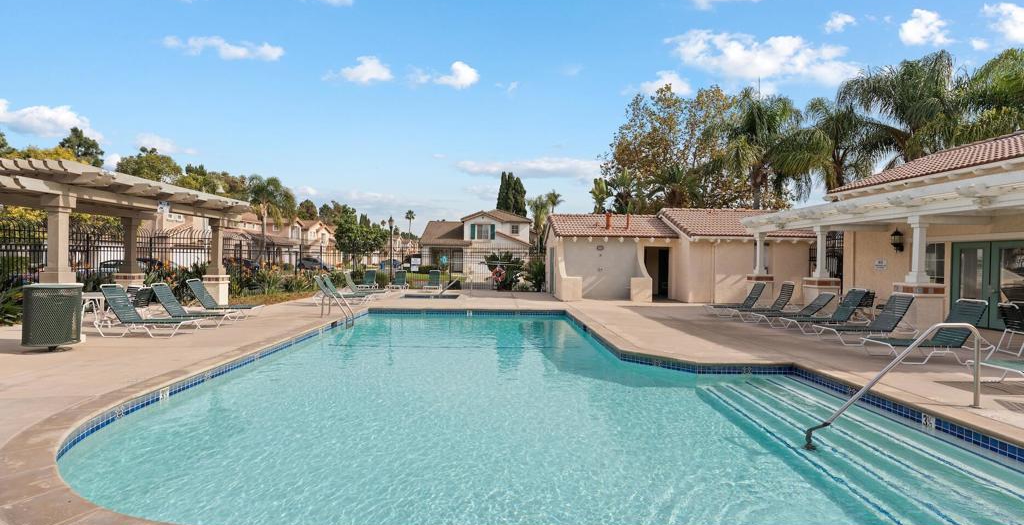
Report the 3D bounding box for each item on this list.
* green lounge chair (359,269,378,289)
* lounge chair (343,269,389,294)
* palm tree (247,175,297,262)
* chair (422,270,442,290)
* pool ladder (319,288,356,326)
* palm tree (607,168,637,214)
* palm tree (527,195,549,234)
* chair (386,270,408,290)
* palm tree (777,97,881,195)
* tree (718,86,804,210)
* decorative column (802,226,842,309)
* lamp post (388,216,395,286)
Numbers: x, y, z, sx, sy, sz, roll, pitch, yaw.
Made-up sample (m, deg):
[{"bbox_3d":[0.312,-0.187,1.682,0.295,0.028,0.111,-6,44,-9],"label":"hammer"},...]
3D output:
[{"bbox_3d":[-7.080,0.921,22.500,0.660,1.030,1.830,0,0,-1],"label":"green lounge chair"},{"bbox_3d":[-5.767,0.856,18.105,1.750,1.000,0.650,1,0,-2],"label":"lounge chair"},{"bbox_3d":[-21.471,-3.334,40.024,3.900,8.627,3.900,1,0,-2],"label":"palm tree"},{"bbox_3d":[-3.800,0.923,22.200,0.670,1.030,1.830,0,0,-3],"label":"chair"},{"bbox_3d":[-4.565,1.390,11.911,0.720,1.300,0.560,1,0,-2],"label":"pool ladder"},{"bbox_3d":[6.917,-2.278,29.021,2.000,7.552,2.000,1,0,-2],"label":"palm tree"},{"bbox_3d":[2.956,-3.176,52.025,2.750,8.961,2.750,1,0,-2],"label":"palm tree"},{"bbox_3d":[-5.620,0.921,22.500,0.660,1.030,1.830,0,0,-1],"label":"chair"},{"bbox_3d":[15.500,-3.310,22.000,5.200,9.500,5.200,0,0,0],"label":"palm tree"},{"bbox_3d":[13.750,-4.183,25.500,4.800,11.200,4.800,0,0,0],"label":"tree"},{"bbox_3d":[10.199,0.220,15.007,0.700,2.820,0.700,1,0,-2],"label":"decorative column"},{"bbox_3d":[-6.910,-0.688,26.118,0.340,3.960,0.340,1,0,-2],"label":"lamp post"}]

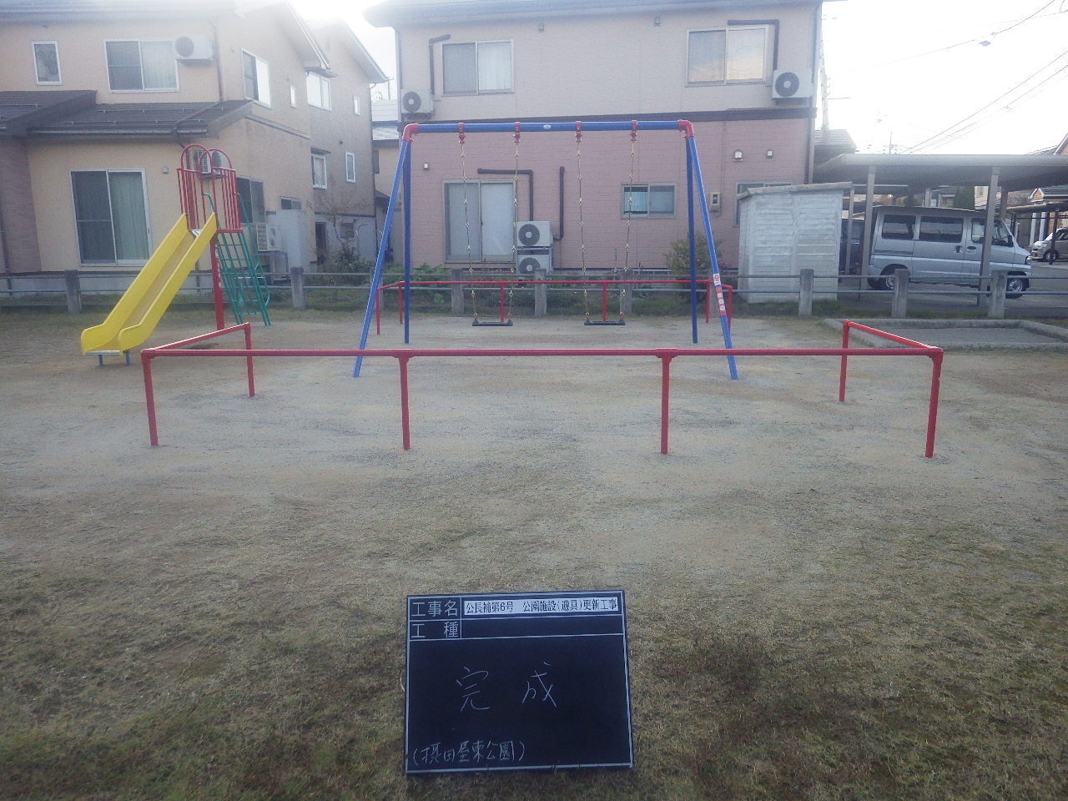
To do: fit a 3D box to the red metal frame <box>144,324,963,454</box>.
[{"bbox_3d":[0.036,-0.172,5.907,5.229,0.695,1.732,0,12,2],"label":"red metal frame"}]

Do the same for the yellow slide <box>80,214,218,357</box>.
[{"bbox_3d":[-4.774,-1.585,9.797,0.460,1.638,3.037,0,12,-1],"label":"yellow slide"}]

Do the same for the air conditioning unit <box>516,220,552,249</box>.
[{"bbox_3d":[0.000,-3.712,17.200,0.770,0.560,0.300,2,12,11],"label":"air conditioning unit"}]

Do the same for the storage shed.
[{"bbox_3d":[5.348,-3.234,15.879,2.000,2.330,0.950,0,12,2],"label":"storage shed"}]

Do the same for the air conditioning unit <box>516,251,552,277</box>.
[{"bbox_3d":[-0.009,-2.968,17.200,0.770,0.560,0.300,2,12,11],"label":"air conditioning unit"}]

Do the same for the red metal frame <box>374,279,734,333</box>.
[{"bbox_3d":[0.313,-1.492,12.163,5.216,0.695,1.674,0,12,1],"label":"red metal frame"}]

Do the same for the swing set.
[{"bbox_3d":[0.148,-1.789,8.838,3.940,2.643,2.612,0,12,3],"label":"swing set"}]

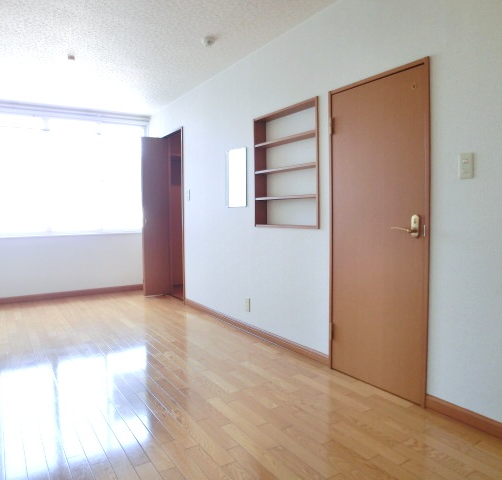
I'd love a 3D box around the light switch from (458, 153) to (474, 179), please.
[{"bbox_3d":[1.033,-0.354,1.859,0.013,0.122,0.072,-3,4,-35],"label":"light switch"}]

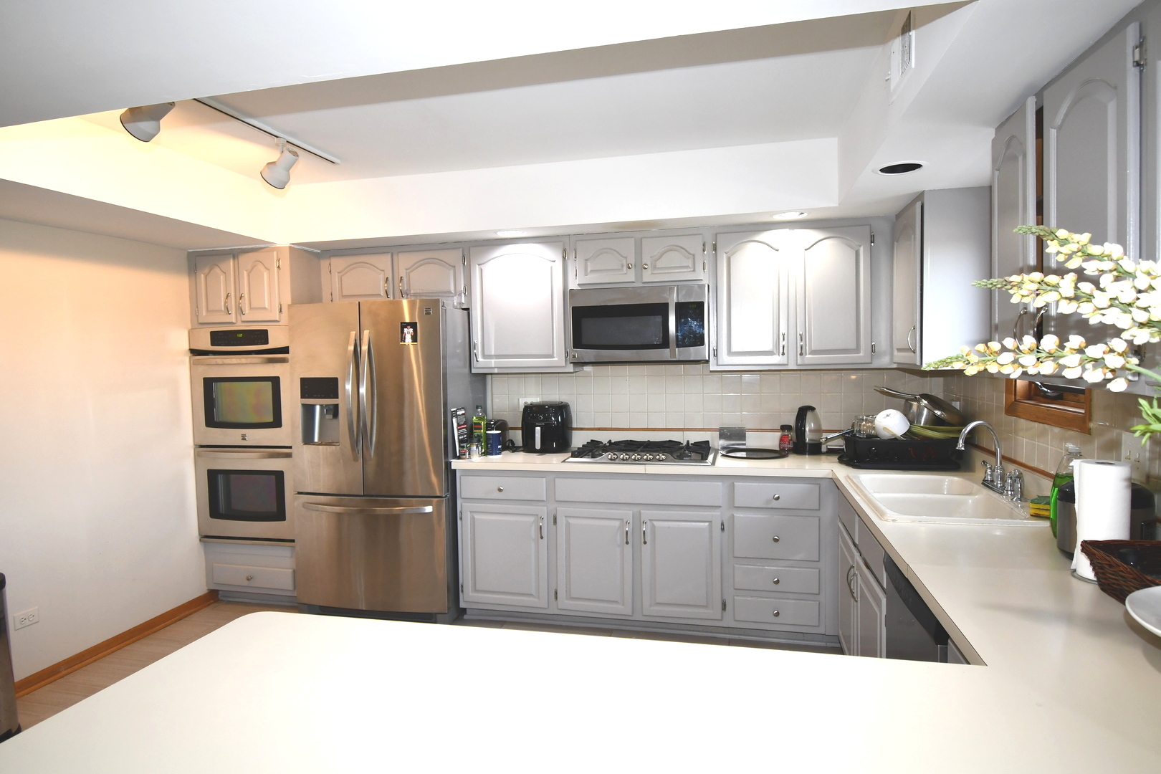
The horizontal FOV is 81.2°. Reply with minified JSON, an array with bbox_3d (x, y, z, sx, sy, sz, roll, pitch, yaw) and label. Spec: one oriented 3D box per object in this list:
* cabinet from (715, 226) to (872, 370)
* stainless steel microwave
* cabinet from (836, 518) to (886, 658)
[{"bbox_3d":[1.141,-0.476,3.684,0.845,0.758,0.325,0,3,13],"label":"cabinet"},{"bbox_3d":[0.352,-0.348,3.841,0.760,0.406,0.400,0,3,13],"label":"stainless steel microwave"},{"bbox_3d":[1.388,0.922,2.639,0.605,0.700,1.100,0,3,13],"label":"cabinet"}]

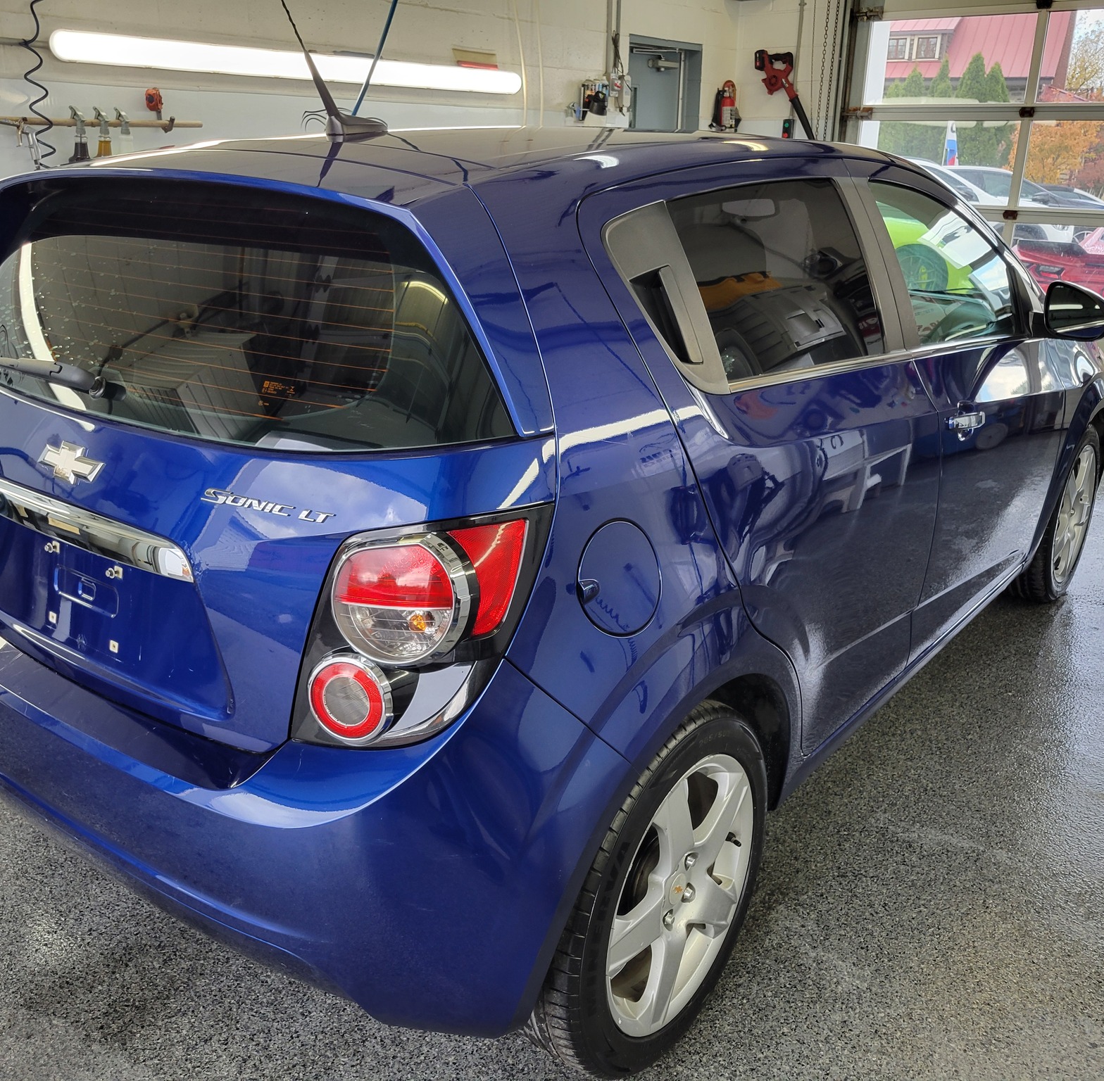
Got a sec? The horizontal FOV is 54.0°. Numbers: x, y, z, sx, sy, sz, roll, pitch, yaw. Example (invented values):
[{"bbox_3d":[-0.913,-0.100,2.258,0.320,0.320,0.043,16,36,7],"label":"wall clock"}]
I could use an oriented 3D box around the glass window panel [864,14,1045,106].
[{"bbox_3d":[2.289,-2.780,6.281,0.959,0.466,0.030,14,24,34],"label":"glass window panel"}]

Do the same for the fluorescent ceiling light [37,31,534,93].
[{"bbox_3d":[-0.889,-1.941,4.446,0.090,0.110,2.455,14,24,34],"label":"fluorescent ceiling light"}]

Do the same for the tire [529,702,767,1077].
[{"bbox_3d":[0.139,0.553,1.829,0.210,0.632,0.637,16,25,35],"label":"tire"}]

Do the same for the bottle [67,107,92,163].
[{"bbox_3d":[-1.629,-1.340,3.766,0.110,0.305,0.095,16,25,35],"label":"bottle"}]

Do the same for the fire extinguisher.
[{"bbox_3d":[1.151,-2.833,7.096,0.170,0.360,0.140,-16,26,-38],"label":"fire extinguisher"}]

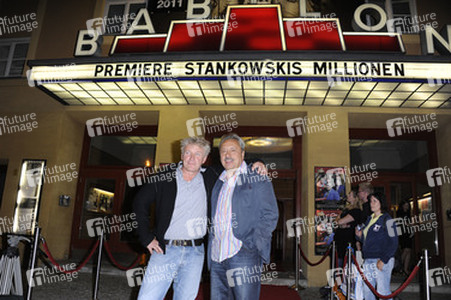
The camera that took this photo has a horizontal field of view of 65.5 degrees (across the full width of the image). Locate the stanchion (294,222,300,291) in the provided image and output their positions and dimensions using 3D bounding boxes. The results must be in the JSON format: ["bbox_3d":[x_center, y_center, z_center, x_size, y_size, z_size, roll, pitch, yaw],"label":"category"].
[{"bbox_3d":[1.245,1.809,6.049,0.250,1.120,0.250,2,-10,0],"label":"stanchion"}]

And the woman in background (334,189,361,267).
[{"bbox_3d":[1.778,1.405,5.061,0.420,1.620,0.500,5,-10,-14],"label":"woman in background"}]

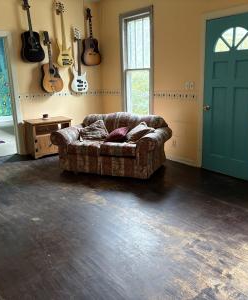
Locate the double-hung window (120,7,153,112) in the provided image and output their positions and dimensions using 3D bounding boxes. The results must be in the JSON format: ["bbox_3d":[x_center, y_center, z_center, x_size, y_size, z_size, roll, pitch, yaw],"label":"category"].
[{"bbox_3d":[0.257,-1.414,5.260,0.120,1.890,0.837,-11,17,-36],"label":"double-hung window"}]

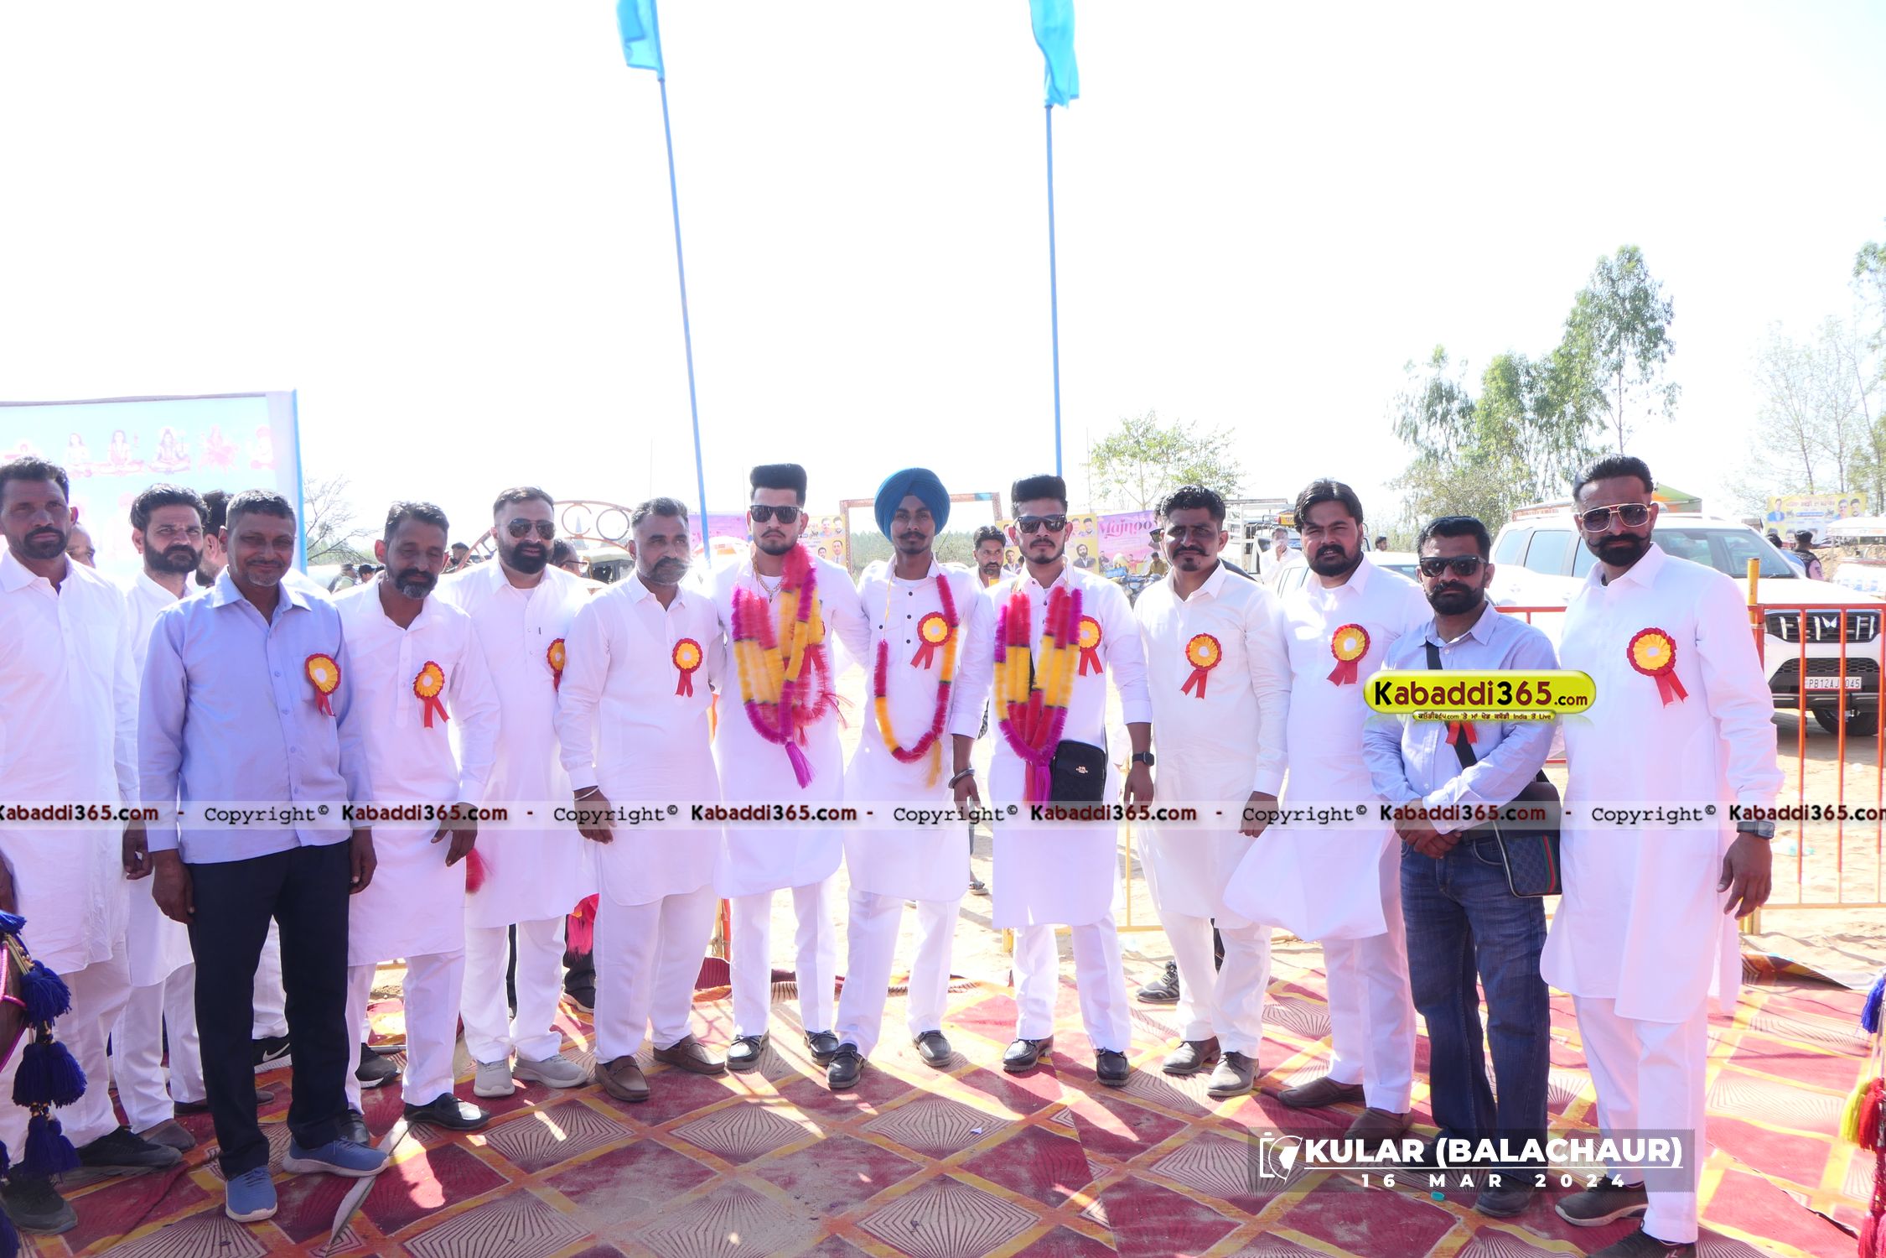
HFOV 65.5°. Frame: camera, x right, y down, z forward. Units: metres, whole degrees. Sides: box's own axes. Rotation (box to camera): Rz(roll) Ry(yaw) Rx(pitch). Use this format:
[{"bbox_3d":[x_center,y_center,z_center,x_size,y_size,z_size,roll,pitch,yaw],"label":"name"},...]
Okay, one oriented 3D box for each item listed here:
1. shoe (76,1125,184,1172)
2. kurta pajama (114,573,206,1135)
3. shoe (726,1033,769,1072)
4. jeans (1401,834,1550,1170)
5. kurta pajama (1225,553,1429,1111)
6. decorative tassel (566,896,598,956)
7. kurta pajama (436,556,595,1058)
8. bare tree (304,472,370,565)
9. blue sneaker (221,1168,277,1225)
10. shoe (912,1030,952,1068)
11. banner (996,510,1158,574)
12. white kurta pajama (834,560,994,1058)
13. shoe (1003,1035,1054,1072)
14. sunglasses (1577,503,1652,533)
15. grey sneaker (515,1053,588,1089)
[{"bbox_3d":[-2.186,1.365,3.912,0.290,0.110,0.105,0,3,14],"label":"shoe"},{"bbox_3d":[-2.138,0.575,4.050,0.510,1.480,0.360,-1,0,-35],"label":"kurta pajama"},{"bbox_3d":[-0.604,1.283,4.563,0.100,0.105,0.270,0,3,14],"label":"shoe"},{"bbox_3d":[1.329,0.914,3.660,0.370,0.860,0.280,1,4,34],"label":"jeans"},{"bbox_3d":[1.060,0.542,4.020,0.550,1.500,0.400,0,0,34],"label":"kurta pajama"},{"bbox_3d":[-1.216,0.995,4.950,0.120,0.230,0.100,-1,3,0],"label":"decorative tassel"},{"bbox_3d":[-1.312,0.567,4.510,0.540,1.500,0.340,-2,4,-26],"label":"kurta pajama"},{"bbox_3d":[-15.464,-2.034,35.986,3.400,3.670,3.200,-1,3,0],"label":"bare tree"},{"bbox_3d":[-1.725,1.369,3.656,0.110,0.110,0.285,-2,3,-24],"label":"blue sneaker"},{"bbox_3d":[-0.040,1.262,4.561,0.105,0.105,0.285,-2,4,-12],"label":"shoe"},{"bbox_3d":[2.973,-1.849,32.000,3.800,1.600,0.050,0,4,15],"label":"banner"},{"bbox_3d":[-0.098,0.558,4.520,0.520,1.490,0.330,-1,3,0],"label":"white kurta pajama"},{"bbox_3d":[0.266,1.260,4.499,0.105,0.105,0.285,1,4,28],"label":"shoe"},{"bbox_3d":[1.456,-0.241,3.177,0.148,0.052,0.145,-4,2,23],"label":"sunglasses"},{"bbox_3d":[-1.212,1.318,4.526,0.280,0.105,0.105,1,4,42],"label":"grey sneaker"}]

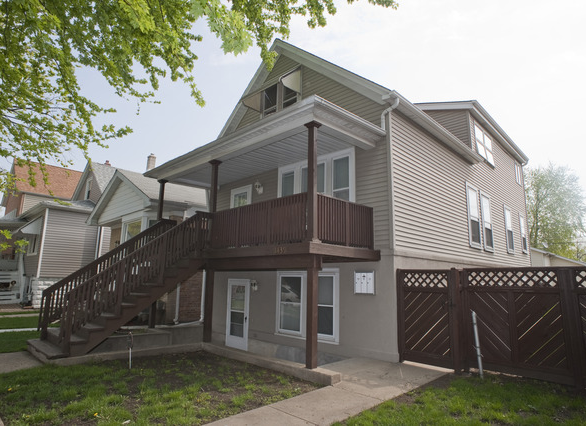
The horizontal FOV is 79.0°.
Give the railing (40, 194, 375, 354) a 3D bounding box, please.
[{"bbox_3d":[-2.133,1.387,8.152,6.295,3.025,5.045,-10,-15,43],"label":"railing"}]

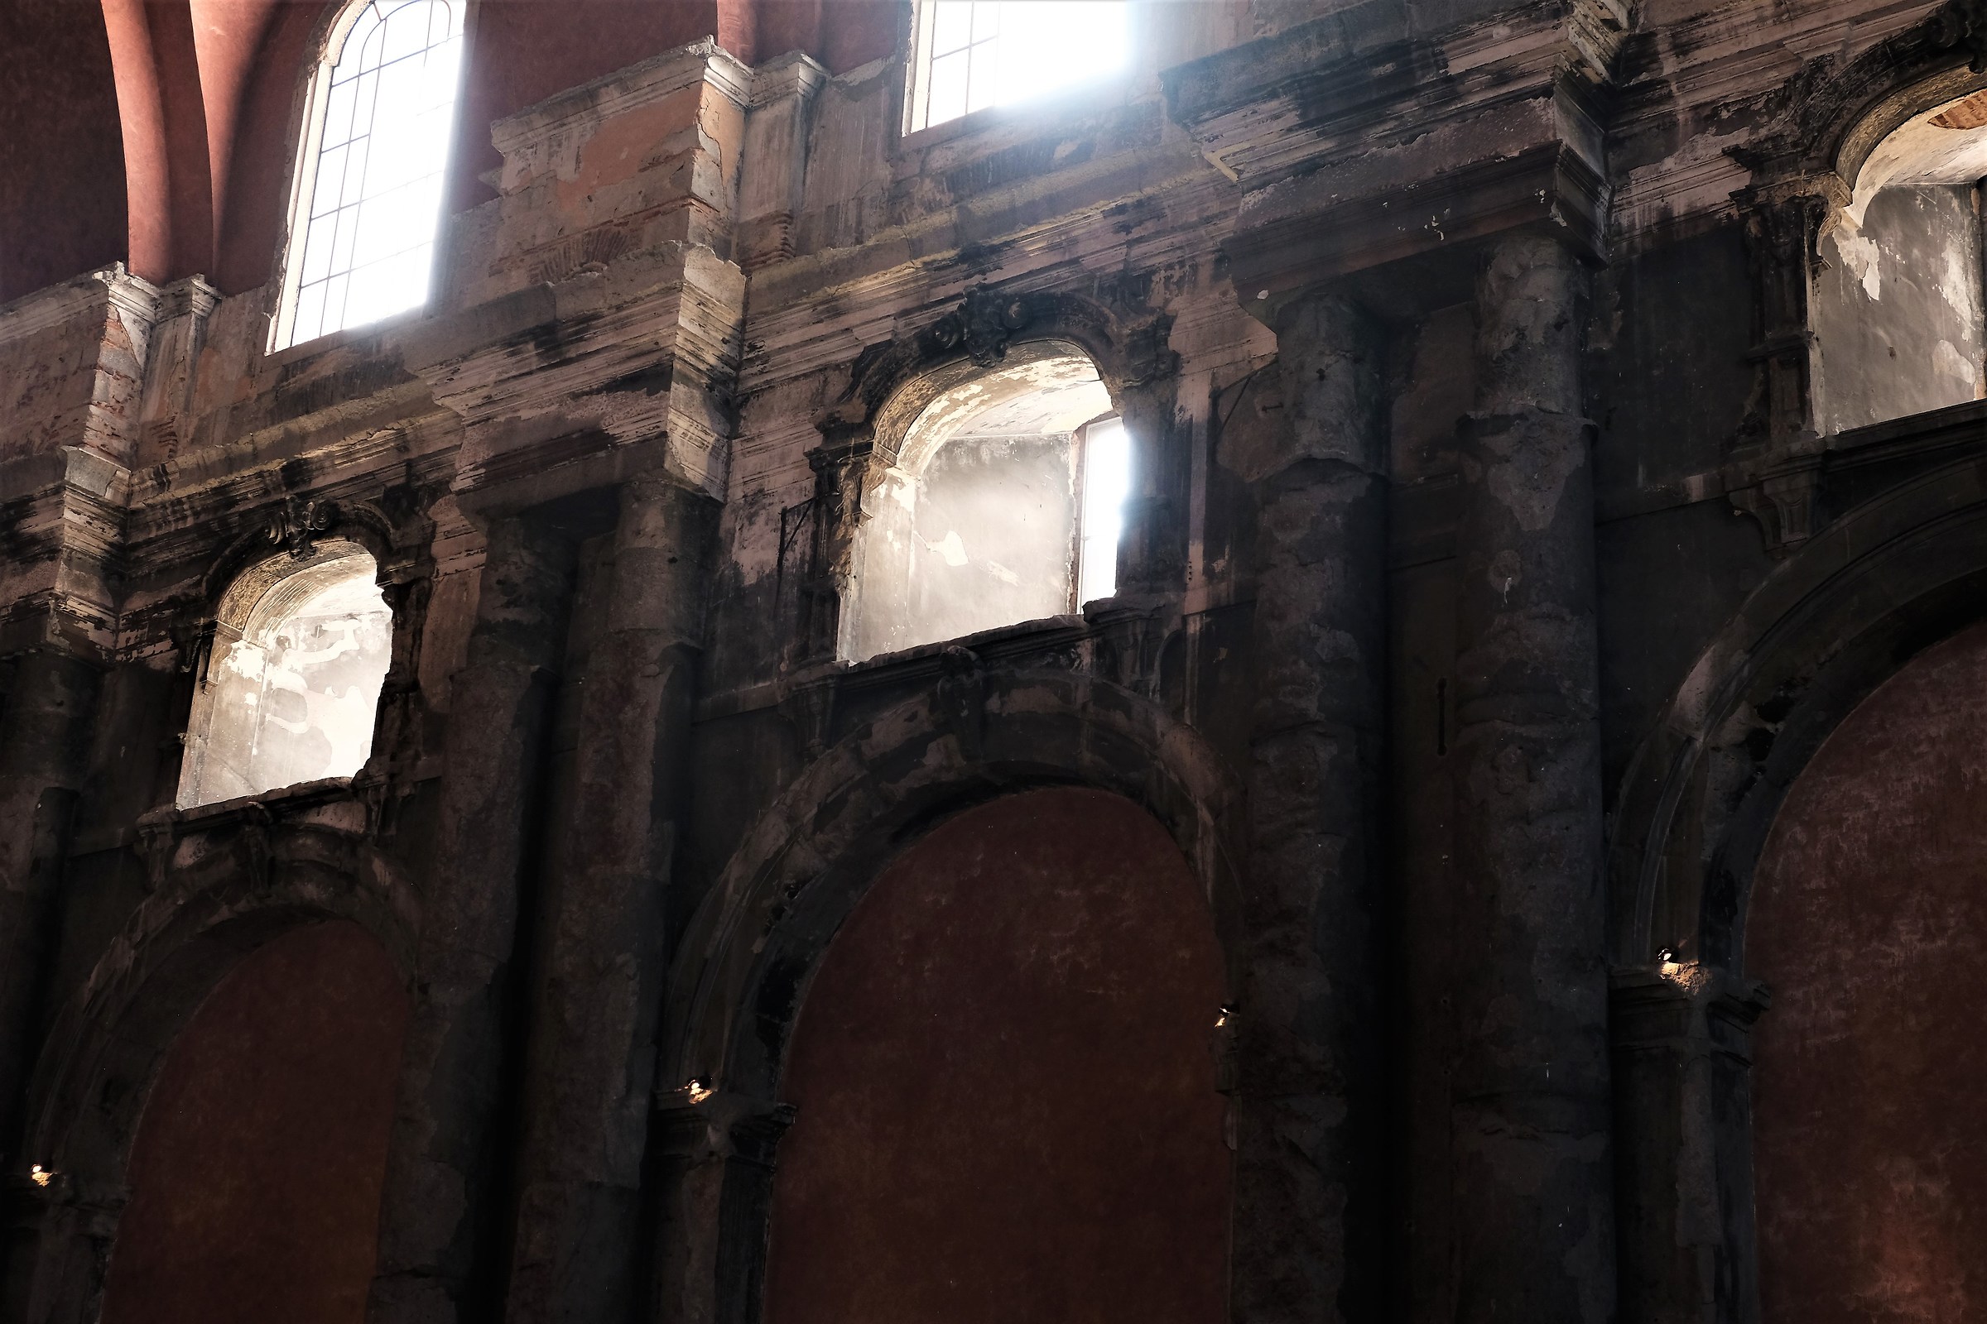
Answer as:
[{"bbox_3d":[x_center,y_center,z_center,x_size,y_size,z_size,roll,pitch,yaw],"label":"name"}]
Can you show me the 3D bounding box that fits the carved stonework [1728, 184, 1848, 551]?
[{"bbox_3d":[4.539,-1.715,17.326,0.525,2.310,0.390,-12,-26,34],"label":"carved stonework"}]

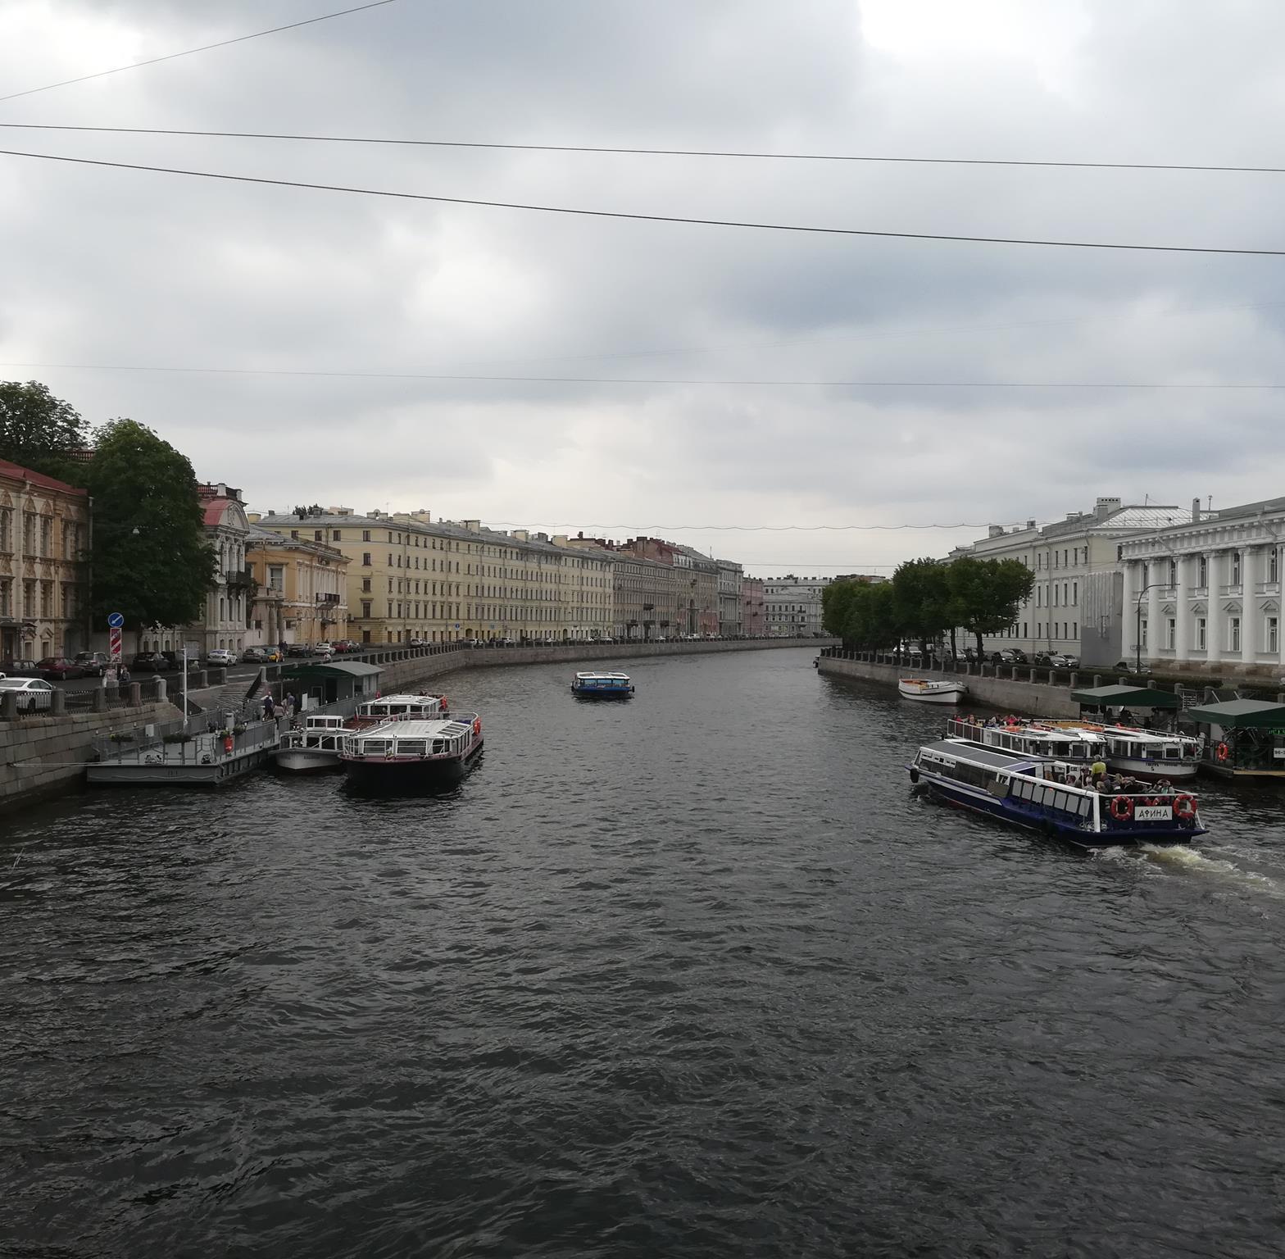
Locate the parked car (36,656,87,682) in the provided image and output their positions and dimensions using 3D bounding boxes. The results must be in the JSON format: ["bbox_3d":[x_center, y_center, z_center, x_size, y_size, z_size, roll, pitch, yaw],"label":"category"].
[{"bbox_3d":[-40.200,2.726,87.000,1.750,1.510,4.400,0,0,-3],"label":"parked car"}]

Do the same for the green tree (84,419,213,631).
[{"bbox_3d":[-41.000,-6.994,104.000,10.500,20.300,10.500,0,0,0],"label":"green tree"}]

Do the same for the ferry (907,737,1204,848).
[{"bbox_3d":[13.800,5.492,45.100,3.800,2.050,15.600,0,0,-9],"label":"ferry"}]

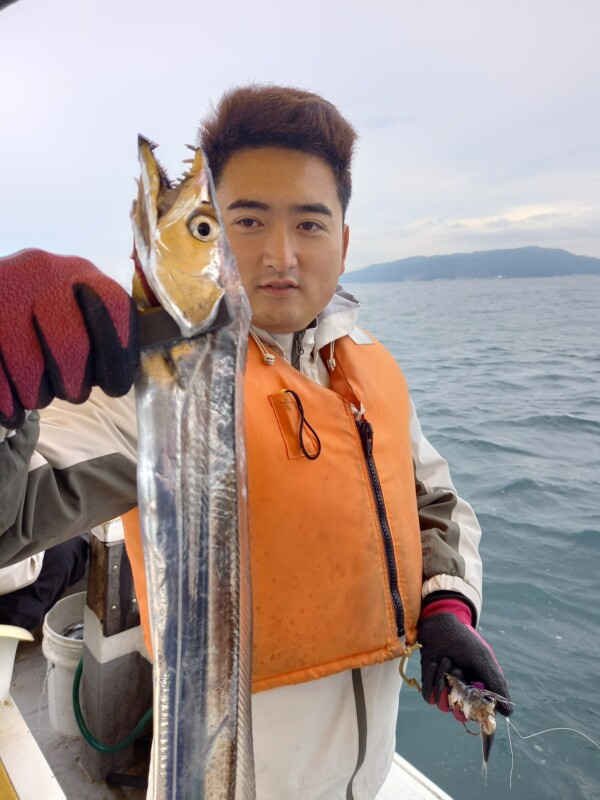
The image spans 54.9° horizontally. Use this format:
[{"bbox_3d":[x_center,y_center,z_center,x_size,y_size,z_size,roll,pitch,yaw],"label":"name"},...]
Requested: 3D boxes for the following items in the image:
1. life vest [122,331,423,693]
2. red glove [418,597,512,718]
[{"bbox_3d":[-0.020,0.108,0.815,0.410,0.440,0.280,-10,14,-36],"label":"life vest"},{"bbox_3d":[0.224,0.338,0.775,0.110,0.160,0.090,-10,1,6],"label":"red glove"}]

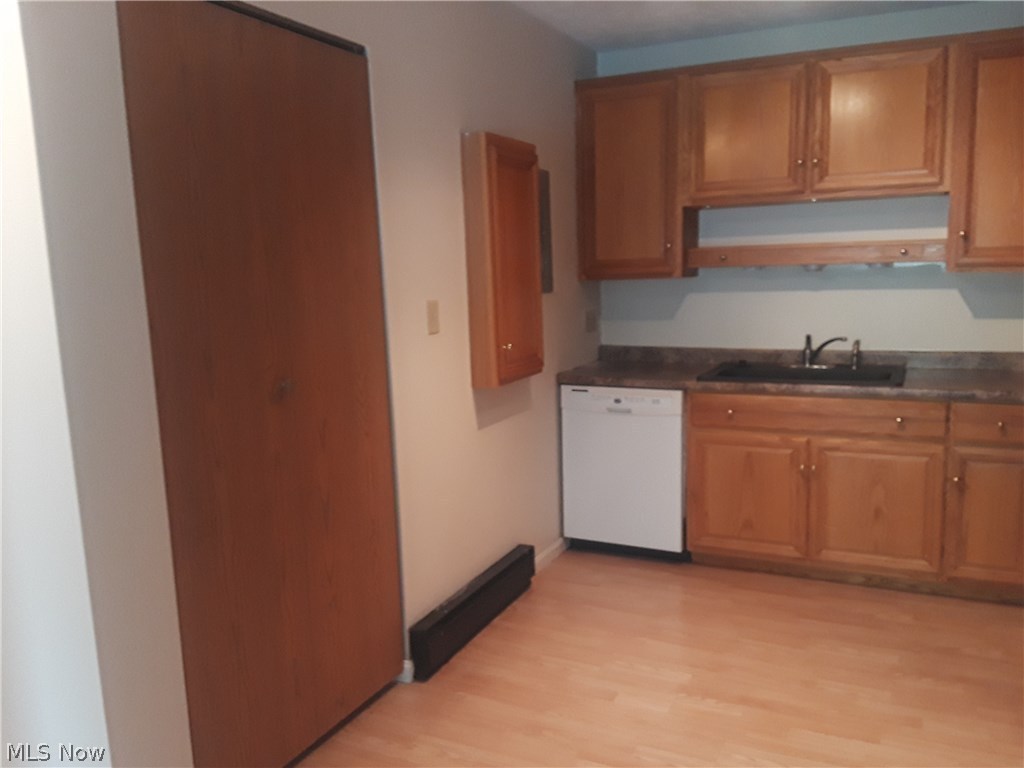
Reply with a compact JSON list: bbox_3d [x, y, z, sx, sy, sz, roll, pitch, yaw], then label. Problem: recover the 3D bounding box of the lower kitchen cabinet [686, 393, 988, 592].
[{"bbox_3d":[1.478,0.422,3.786,1.200,0.842,0.622,2,9,26],"label":"lower kitchen cabinet"}]

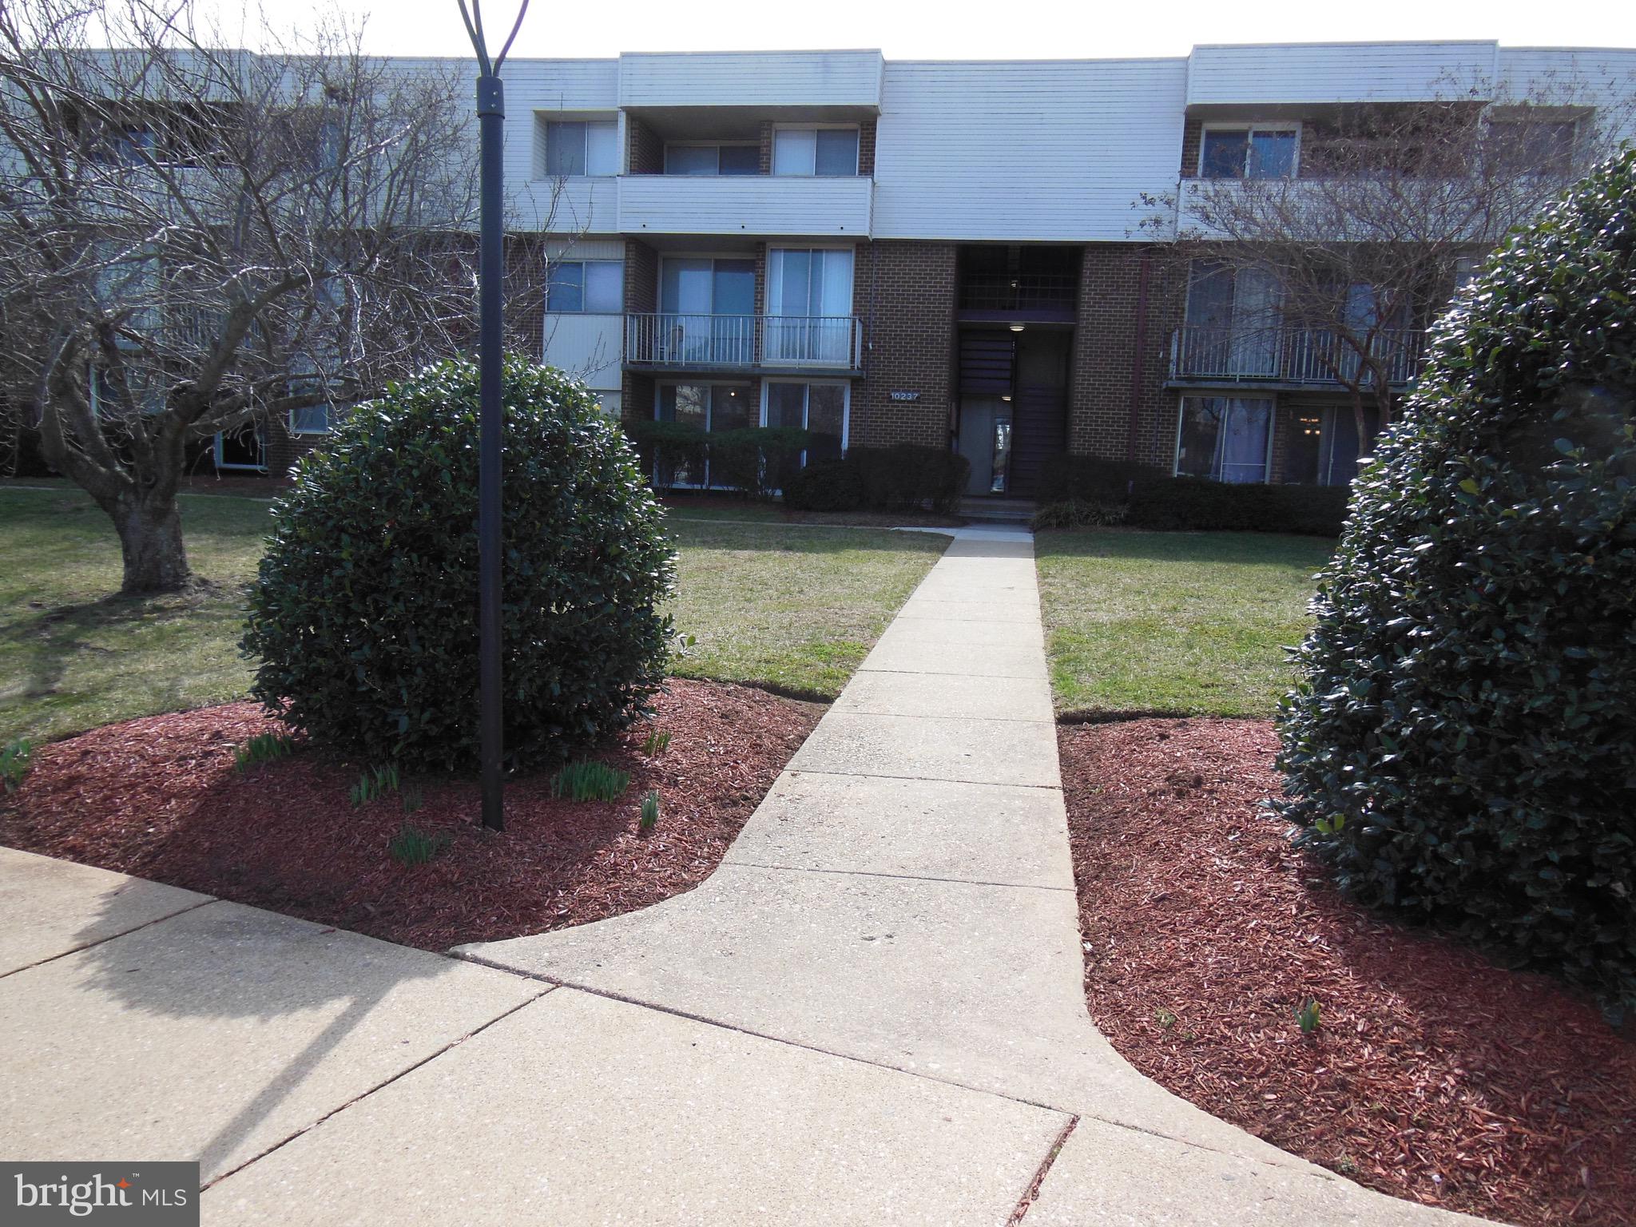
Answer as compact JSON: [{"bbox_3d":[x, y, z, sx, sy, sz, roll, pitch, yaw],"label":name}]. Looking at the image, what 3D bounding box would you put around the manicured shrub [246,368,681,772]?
[{"bbox_3d":[-1.671,-0.316,5.688,1.950,1.770,1.950,3,7,8],"label":"manicured shrub"}]

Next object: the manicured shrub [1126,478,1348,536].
[{"bbox_3d":[7.651,-1.908,21.402,4.300,0.900,1.150,3,7,8],"label":"manicured shrub"}]

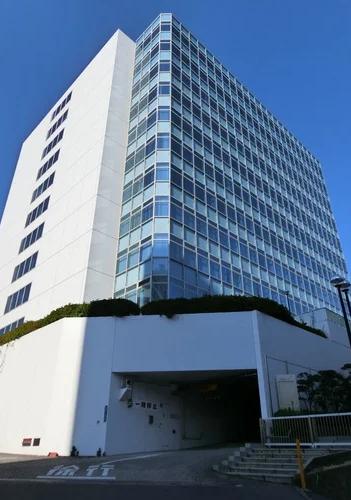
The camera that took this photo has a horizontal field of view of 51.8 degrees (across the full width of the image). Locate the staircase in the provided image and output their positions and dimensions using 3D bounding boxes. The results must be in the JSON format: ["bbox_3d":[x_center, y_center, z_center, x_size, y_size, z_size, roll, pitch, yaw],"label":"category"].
[{"bbox_3d":[3.846,7.964,13.489,1.900,1.050,4.500,25,-38,-38],"label":"staircase"}]

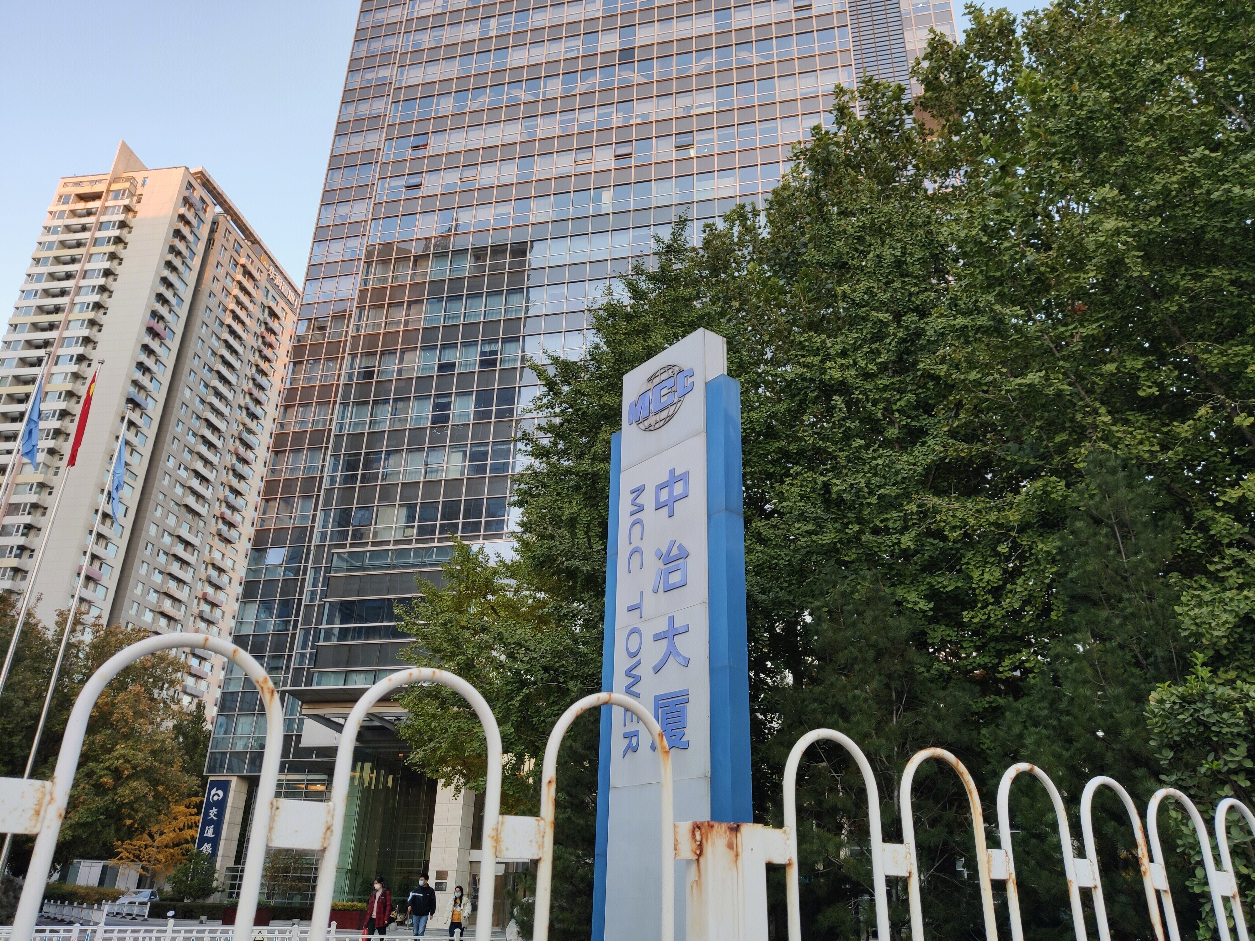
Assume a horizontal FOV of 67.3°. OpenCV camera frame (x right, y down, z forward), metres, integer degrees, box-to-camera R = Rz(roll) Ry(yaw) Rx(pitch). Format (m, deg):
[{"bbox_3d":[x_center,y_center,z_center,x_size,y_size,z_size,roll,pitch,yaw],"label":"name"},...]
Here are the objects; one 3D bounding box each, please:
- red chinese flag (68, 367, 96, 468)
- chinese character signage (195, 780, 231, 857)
[{"bbox_3d":[-15.148,-1.466,26.295,0.280,3.020,0.280,17,-29,-30],"label":"red chinese flag"},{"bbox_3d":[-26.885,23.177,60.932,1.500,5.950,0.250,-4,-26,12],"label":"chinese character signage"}]

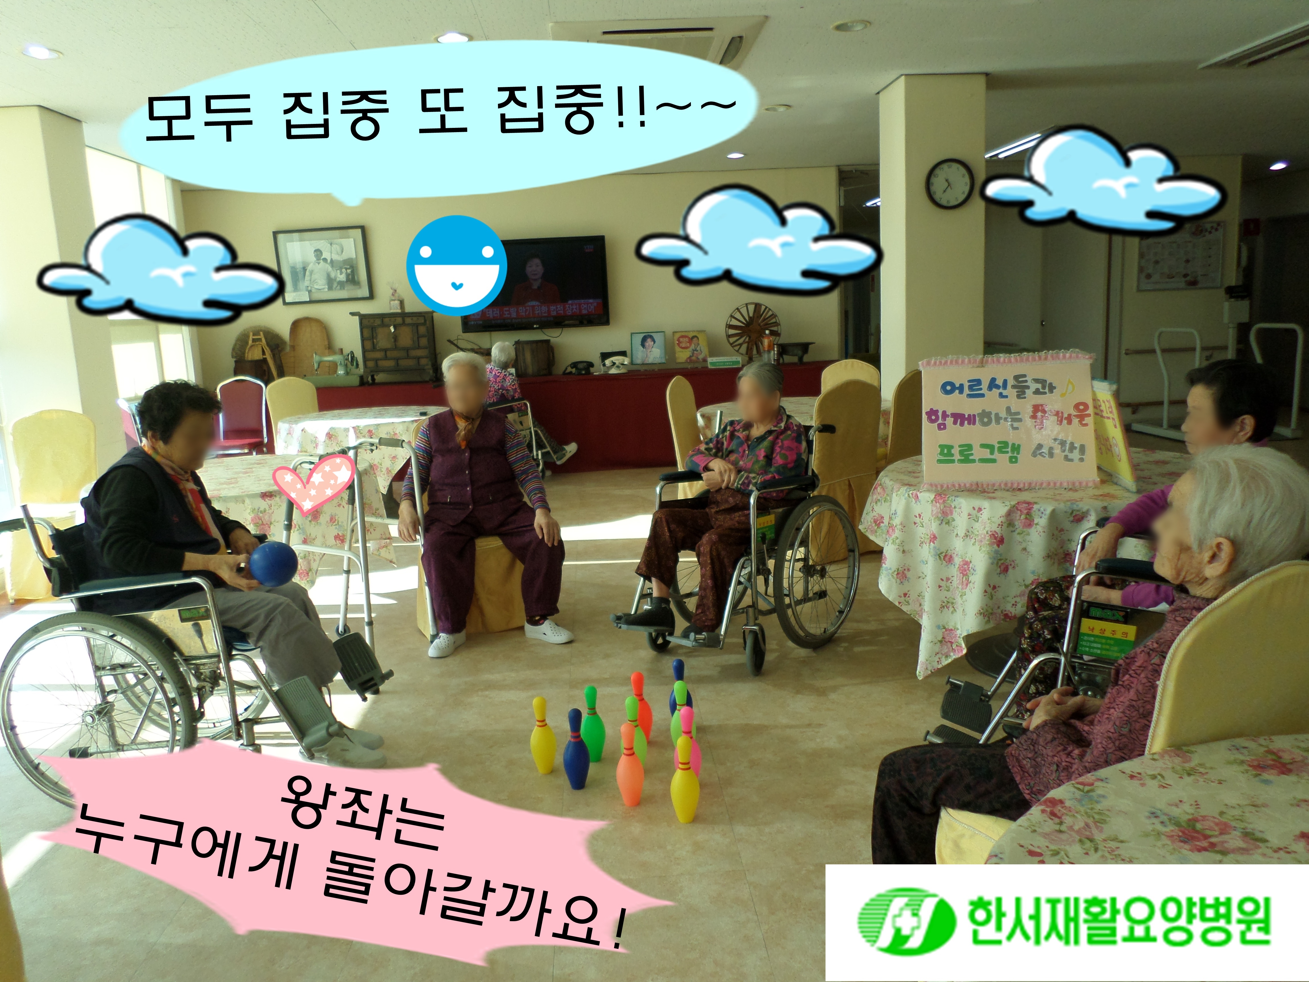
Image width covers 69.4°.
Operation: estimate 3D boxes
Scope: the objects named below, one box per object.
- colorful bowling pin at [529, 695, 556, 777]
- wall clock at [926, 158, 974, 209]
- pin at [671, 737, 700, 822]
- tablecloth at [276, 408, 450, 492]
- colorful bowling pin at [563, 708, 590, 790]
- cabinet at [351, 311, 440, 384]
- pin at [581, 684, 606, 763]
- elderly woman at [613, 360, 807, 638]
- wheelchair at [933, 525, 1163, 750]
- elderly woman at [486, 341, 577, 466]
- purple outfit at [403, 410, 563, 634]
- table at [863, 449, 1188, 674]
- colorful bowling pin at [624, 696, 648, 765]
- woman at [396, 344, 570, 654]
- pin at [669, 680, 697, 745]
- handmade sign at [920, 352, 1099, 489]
[{"bbox_3d":[-0.323,0.703,2.729,0.074,0.237,0.074,-3,10,0],"label":"colorful bowling pin"},{"bbox_3d":[1.887,-1.955,6.031,0.315,0.315,0.045,-3,9,-4],"label":"wall clock"},{"bbox_3d":[0.080,0.738,2.417,0.076,0.232,0.076,-3,10,0],"label":"pin"},{"bbox_3d":[-2.102,-0.197,7.063,1.300,0.735,1.300,-3,10,-2],"label":"tablecloth"},{"bbox_3d":[-0.212,0.715,2.632,0.074,0.237,0.074,-3,10,0],"label":"colorful bowling pin"},{"bbox_3d":[-2.351,-1.332,8.805,0.800,0.660,0.360,-3,10,-2],"label":"cabinet"},{"bbox_3d":[-0.185,0.693,2.822,0.075,0.235,0.075,-3,9,-5],"label":"pin"},{"bbox_3d":[0.215,0.022,3.534,0.516,0.997,0.826,5,13,38],"label":"elderly woman"},{"bbox_3d":[1.228,0.368,2.392,1.020,0.870,0.620,3,11,28],"label":"wheelchair"},{"bbox_3d":[-1.215,-0.720,8.657,0.920,1.200,0.500,-10,12,-37],"label":"elderly woman"},{"bbox_3d":[-0.737,0.125,4.040,0.650,0.910,0.620,-4,9,-10],"label":"purple outfit"},{"bbox_3d":[1.422,0.231,3.339,1.320,0.630,1.320,-3,10,-4],"label":"table"},{"bbox_3d":[-0.055,0.696,2.691,0.076,0.232,0.076,-3,10,0],"label":"colorful bowling pin"},{"bbox_3d":[-0.710,0.009,4.055,0.640,1.190,0.800,-4,10,-7],"label":"woman"},{"bbox_3d":[0.083,0.672,2.792,0.076,0.232,0.076,-3,10,0],"label":"pin"},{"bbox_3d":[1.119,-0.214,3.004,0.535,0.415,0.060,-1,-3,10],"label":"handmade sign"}]

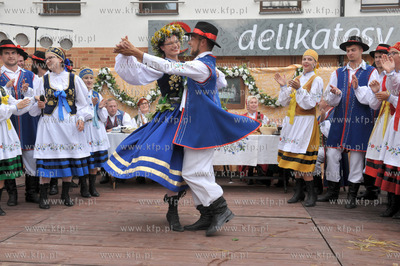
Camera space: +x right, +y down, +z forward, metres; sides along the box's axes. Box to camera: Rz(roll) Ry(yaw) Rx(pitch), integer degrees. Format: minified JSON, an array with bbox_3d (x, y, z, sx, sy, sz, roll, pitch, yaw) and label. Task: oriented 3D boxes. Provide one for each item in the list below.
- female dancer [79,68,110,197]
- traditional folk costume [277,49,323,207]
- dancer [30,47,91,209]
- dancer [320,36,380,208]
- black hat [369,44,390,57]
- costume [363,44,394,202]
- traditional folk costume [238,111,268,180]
[{"bbox_3d":[-1.325,-0.015,5.379,0.500,1.570,0.420,-1,3,-27],"label":"female dancer"},{"bbox_3d":[1.124,-0.069,4.960,0.500,1.730,0.500,3,4,45],"label":"traditional folk costume"},{"bbox_3d":[-1.513,-0.071,4.818,0.610,1.730,0.450,0,3,-14],"label":"dancer"},{"bbox_3d":[1.690,-0.136,4.932,0.620,1.870,0.460,2,3,37],"label":"dancer"},{"bbox_3d":[2.184,-0.975,5.300,0.310,0.130,0.340,2,3,40],"label":"black hat"},{"bbox_3d":[2.163,-0.131,5.285,0.580,1.830,0.440,2,3,40],"label":"costume"},{"bbox_3d":[0.777,0.196,6.450,0.480,1.000,0.550,0,3,3],"label":"traditional folk costume"}]

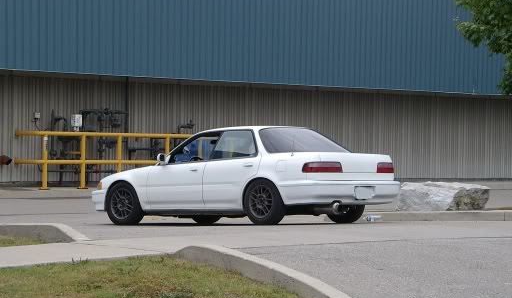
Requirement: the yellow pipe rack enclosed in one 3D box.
[{"bbox_3d":[-2.768,0.243,34.939,5.259,1.184,1.132,1,1,-44],"label":"yellow pipe rack"}]

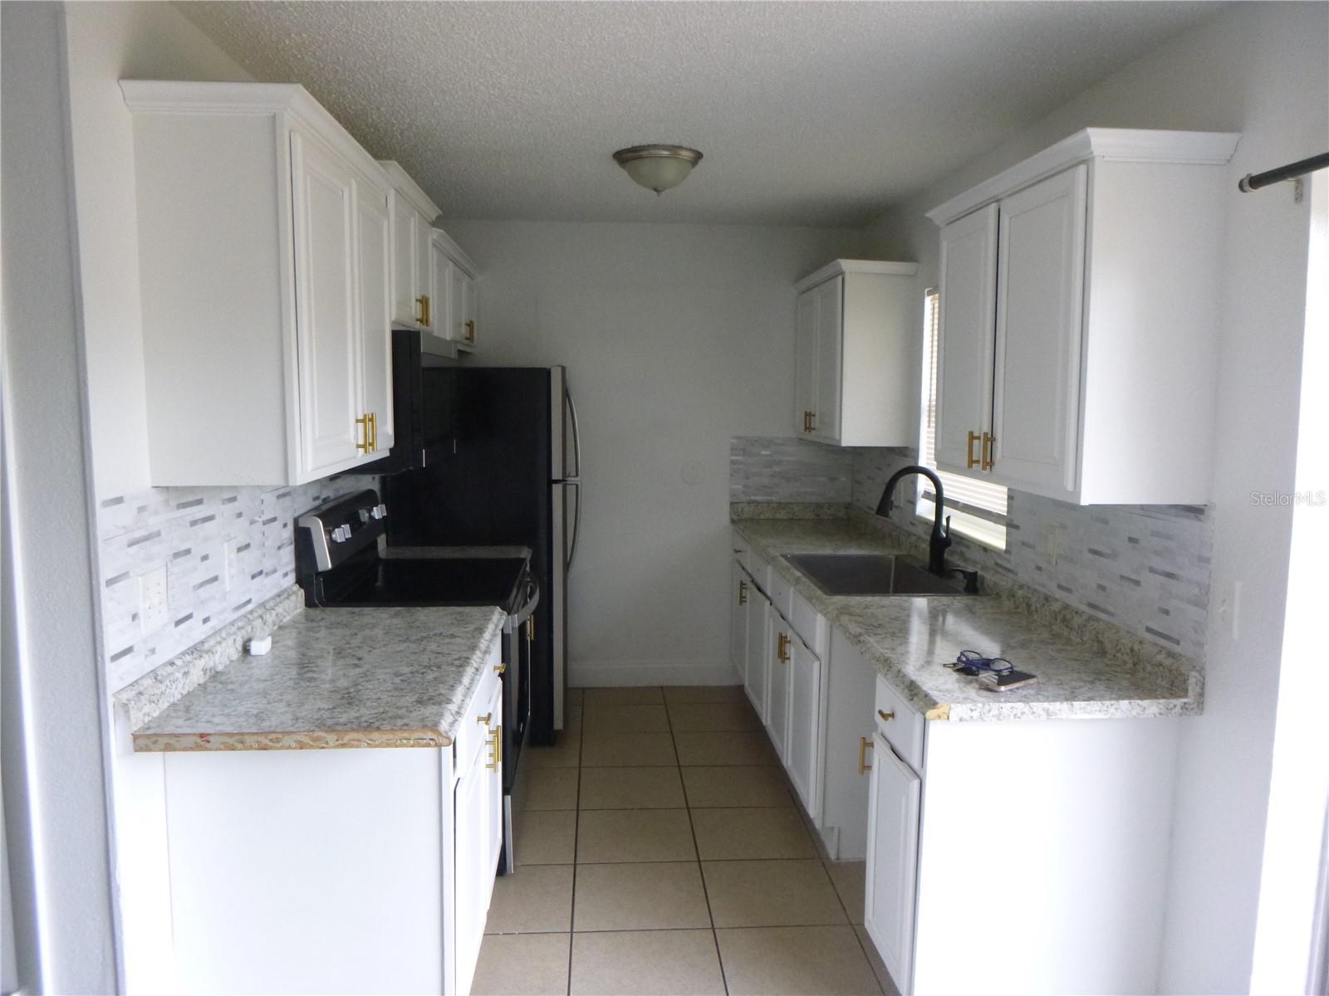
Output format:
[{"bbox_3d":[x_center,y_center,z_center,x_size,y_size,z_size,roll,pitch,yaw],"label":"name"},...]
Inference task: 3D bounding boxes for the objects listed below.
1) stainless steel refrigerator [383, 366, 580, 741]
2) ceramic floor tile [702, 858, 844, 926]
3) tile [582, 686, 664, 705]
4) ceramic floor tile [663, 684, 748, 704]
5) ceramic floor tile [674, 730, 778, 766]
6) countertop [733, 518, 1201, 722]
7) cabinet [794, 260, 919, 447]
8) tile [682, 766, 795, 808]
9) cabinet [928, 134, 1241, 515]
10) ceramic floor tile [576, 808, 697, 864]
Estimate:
[{"bbox_3d":[-0.814,0.233,4.564,0.799,1.693,0.741,0,6,-4],"label":"stainless steel refrigerator"},{"bbox_3d":[0.339,1.264,3.070,0.411,0.010,0.411,0,6,-4],"label":"ceramic floor tile"},{"bbox_3d":[-0.212,1.039,5.028,0.412,0.010,0.282,0,6,-4],"label":"tile"},{"bbox_3d":[0.203,1.040,5.061,0.412,0.010,0.290,0,6,-4],"label":"ceramic floor tile"},{"bbox_3d":[0.255,1.124,4.295,0.412,0.010,0.412,0,6,-4],"label":"ceramic floor tile"},{"bbox_3d":[0.789,0.315,3.643,0.653,0.050,3.016,0,6,-4],"label":"countertop"},{"bbox_3d":[0.877,-0.668,4.583,0.345,0.799,0.949,0,6,-4],"label":"cabinet"},{"bbox_3d":[0.284,1.173,3.895,0.411,0.010,0.411,0,6,-4],"label":"tile"},{"bbox_3d":[1.018,-0.428,2.547,0.337,0.790,1.000,0,6,-4],"label":"cabinet"},{"bbox_3d":[-0.103,1.218,3.454,0.411,0.010,0.411,0,6,-4],"label":"ceramic floor tile"}]

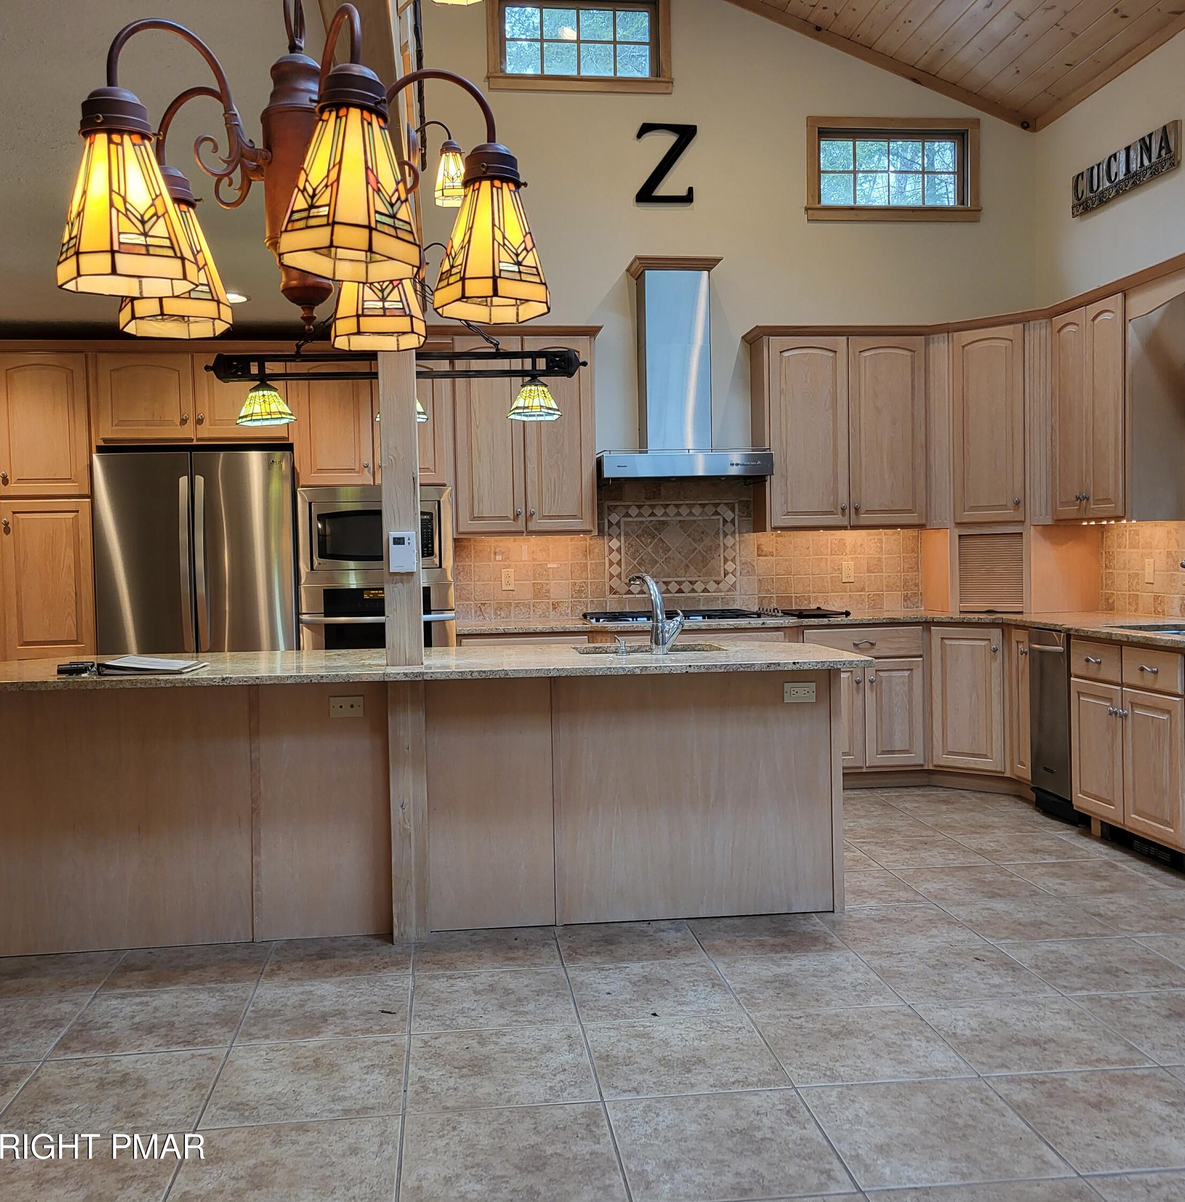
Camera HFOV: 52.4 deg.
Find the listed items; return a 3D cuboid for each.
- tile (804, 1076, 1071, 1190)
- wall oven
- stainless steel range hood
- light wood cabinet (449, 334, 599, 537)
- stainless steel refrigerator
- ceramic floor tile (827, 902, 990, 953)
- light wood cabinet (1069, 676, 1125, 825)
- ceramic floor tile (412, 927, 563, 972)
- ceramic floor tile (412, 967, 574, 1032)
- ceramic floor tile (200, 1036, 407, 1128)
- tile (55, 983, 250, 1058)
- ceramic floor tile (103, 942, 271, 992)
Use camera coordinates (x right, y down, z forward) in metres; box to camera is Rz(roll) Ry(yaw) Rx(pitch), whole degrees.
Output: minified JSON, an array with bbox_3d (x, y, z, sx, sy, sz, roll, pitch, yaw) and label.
[{"bbox_3d":[0.730,1.154,2.618,0.453,0.010,0.453,-1,2,-7],"label":"tile"},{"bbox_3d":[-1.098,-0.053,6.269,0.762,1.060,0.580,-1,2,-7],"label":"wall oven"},{"bbox_3d":[0.461,-1.236,6.414,0.884,1.160,0.520,-1,2,-7],"label":"stainless steel range hood"},{"bbox_3d":[-0.369,-0.876,6.516,0.745,1.049,0.330,-1,2,-7],"label":"light wood cabinet"},{"bbox_3d":[-1.900,0.168,6.031,0.910,1.760,0.770,-1,2,-7],"label":"stainless steel refrigerator"},{"bbox_3d":[1.020,1.093,4.024,0.453,0.010,0.453,-1,2,-7],"label":"ceramic floor tile"},{"bbox_3d":[2.451,0.629,5.192,0.560,0.565,0.400,-1,2,-7],"label":"light wood cabinet"},{"bbox_3d":[-0.338,1.126,3.897,0.457,0.010,0.457,-1,2,-7],"label":"ceramic floor tile"},{"bbox_3d":[-0.285,1.148,3.454,0.457,0.010,0.457,-1,2,-7],"label":"ceramic floor tile"},{"bbox_3d":[-0.698,1.193,2.990,0.457,0.010,0.457,-1,2,-7],"label":"ceramic floor tile"},{"bbox_3d":[-1.218,1.184,3.392,0.457,0.010,0.457,-1,2,-7],"label":"tile"},{"bbox_3d":[-1.253,1.148,3.793,0.457,0.010,0.430,-1,2,-7],"label":"ceramic floor tile"}]

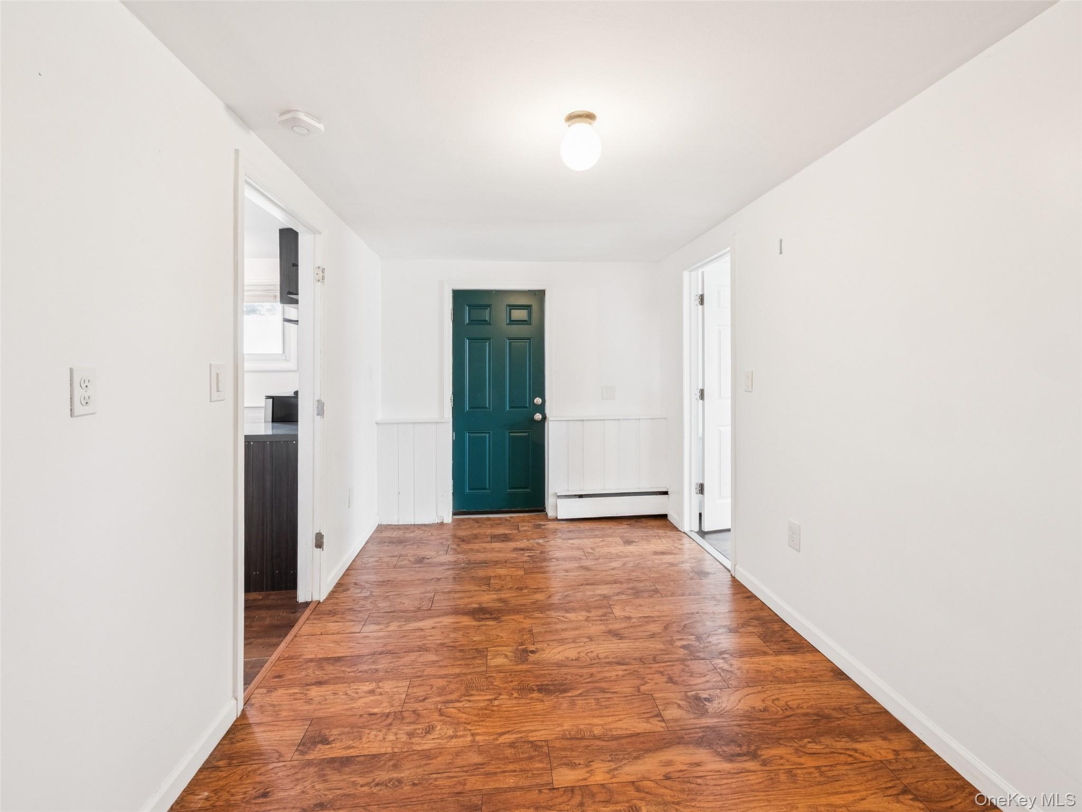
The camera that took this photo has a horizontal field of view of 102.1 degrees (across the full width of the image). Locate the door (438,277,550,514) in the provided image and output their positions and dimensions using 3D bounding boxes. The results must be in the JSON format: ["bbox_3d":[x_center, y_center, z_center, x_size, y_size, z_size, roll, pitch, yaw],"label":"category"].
[{"bbox_3d":[-0.397,-0.044,3.830,0.965,2.090,0.130,0,1,-6],"label":"door"}]

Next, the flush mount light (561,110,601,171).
[{"bbox_3d":[0.156,-1.010,1.695,0.155,0.188,0.155,0,3,0],"label":"flush mount light"}]

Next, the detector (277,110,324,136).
[{"bbox_3d":[-0.926,-1.086,1.695,0.122,0.034,0.122,1,3,23],"label":"detector"}]

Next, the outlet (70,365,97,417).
[{"bbox_3d":[-1.070,-0.033,1.030,0.009,0.115,0.070,0,3,-6],"label":"outlet"}]

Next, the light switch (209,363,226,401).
[{"bbox_3d":[-1.123,-0.080,1.527,0.009,0.125,0.079,0,3,-6],"label":"light switch"}]

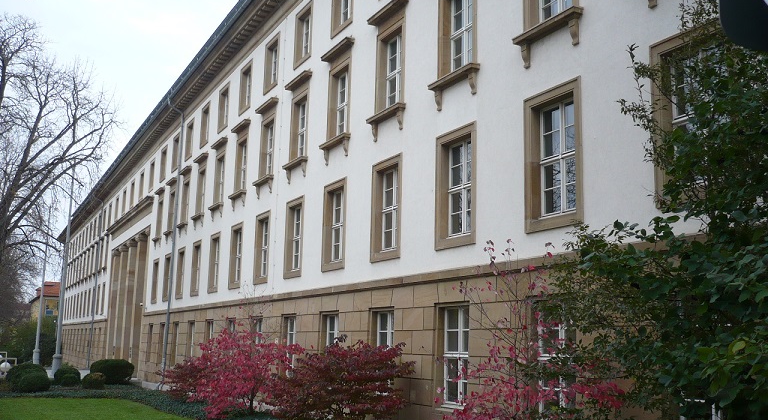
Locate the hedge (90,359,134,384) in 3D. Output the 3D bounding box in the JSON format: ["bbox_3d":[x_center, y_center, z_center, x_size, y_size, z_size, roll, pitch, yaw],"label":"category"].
[{"bbox_3d":[-14.335,8.554,41.000,2.300,1.450,2.100,6,-11,-27],"label":"hedge"}]

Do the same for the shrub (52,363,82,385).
[{"bbox_3d":[-15.333,8.017,37.500,1.350,1.150,1.400,6,-11,-27],"label":"shrub"}]

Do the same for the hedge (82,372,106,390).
[{"bbox_3d":[-15.152,8.945,40.500,1.304,0.887,1.300,5,-11,-20],"label":"hedge"}]

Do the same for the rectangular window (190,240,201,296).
[{"bbox_3d":[-9.123,2.902,38.169,0.280,2.689,1.662,6,-11,-27],"label":"rectangular window"}]

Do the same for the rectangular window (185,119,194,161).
[{"bbox_3d":[-10.963,-3.949,44.315,0.259,2.220,1.694,6,-11,-27],"label":"rectangular window"}]

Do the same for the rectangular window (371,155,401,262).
[{"bbox_3d":[0.147,0.004,20.451,0.280,2.689,1.662,6,-11,-27],"label":"rectangular window"}]

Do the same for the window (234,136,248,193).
[{"bbox_3d":[-5.848,-1.847,32.674,0.300,2.412,1.637,6,-11,-27],"label":"window"}]

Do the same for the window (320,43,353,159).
[{"bbox_3d":[-1.464,-3.598,25.116,0.509,3.283,2.045,6,-11,-27],"label":"window"}]

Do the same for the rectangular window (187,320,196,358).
[{"bbox_3d":[-9.152,6.439,37.357,0.300,2.120,1.392,6,-11,-27],"label":"rectangular window"}]

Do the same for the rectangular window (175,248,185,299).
[{"bbox_3d":[-10.541,3.365,40.806,0.300,2.660,1.637,6,-11,-27],"label":"rectangular window"}]

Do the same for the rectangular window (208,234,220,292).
[{"bbox_3d":[-7.909,2.538,36.817,0.278,2.800,1.739,6,-11,-27],"label":"rectangular window"}]

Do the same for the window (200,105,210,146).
[{"bbox_3d":[-8.832,-4.197,39.123,0.300,2.089,1.637,6,-11,-27],"label":"window"}]

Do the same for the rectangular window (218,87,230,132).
[{"bbox_3d":[-7.732,-4.957,38.133,0.259,2.220,1.694,6,-11,-27],"label":"rectangular window"}]

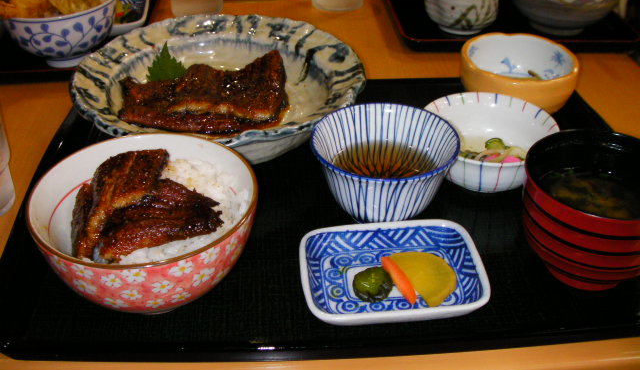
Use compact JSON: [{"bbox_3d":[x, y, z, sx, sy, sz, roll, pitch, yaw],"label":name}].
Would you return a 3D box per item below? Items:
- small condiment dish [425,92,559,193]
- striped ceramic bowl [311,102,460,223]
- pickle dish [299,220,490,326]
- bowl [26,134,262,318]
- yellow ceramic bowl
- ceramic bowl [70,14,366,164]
[{"bbox_3d":[0.139,-0.030,0.586,0.108,0.044,0.108,1,36,0],"label":"small condiment dish"},{"bbox_3d":[0.049,-0.010,0.540,0.108,0.061,0.108,1,36,0],"label":"striped ceramic bowl"},{"bbox_3d":[0.047,0.063,0.474,0.117,0.021,0.092,-3,36,-6],"label":"pickle dish"},{"bbox_3d":[-0.109,0.036,0.461,0.140,0.076,0.140,1,36,0],"label":"bowl"},{"bbox_3d":[0.187,-0.098,0.674,0.108,0.052,0.108,1,36,0],"label":"yellow ceramic bowl"},{"bbox_3d":[-0.084,-0.070,0.617,0.250,0.066,0.250,1,36,0],"label":"ceramic bowl"}]

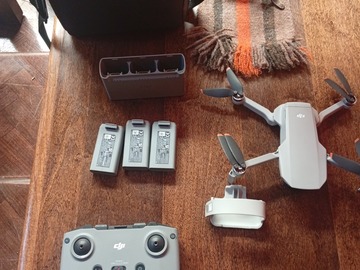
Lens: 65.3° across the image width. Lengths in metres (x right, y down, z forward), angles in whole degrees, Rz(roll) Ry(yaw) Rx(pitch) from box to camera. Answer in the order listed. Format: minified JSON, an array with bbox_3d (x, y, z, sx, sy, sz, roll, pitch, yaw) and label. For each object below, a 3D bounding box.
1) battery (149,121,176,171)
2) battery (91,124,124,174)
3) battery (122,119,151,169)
[{"bbox_3d":[-0.026,0.018,0.450,0.038,0.021,0.078,1,70,0],"label":"battery"},{"bbox_3d":[-0.113,0.022,0.448,0.038,0.021,0.078,5,70,2],"label":"battery"},{"bbox_3d":[-0.068,0.015,0.451,0.038,0.021,0.078,1,70,0],"label":"battery"}]

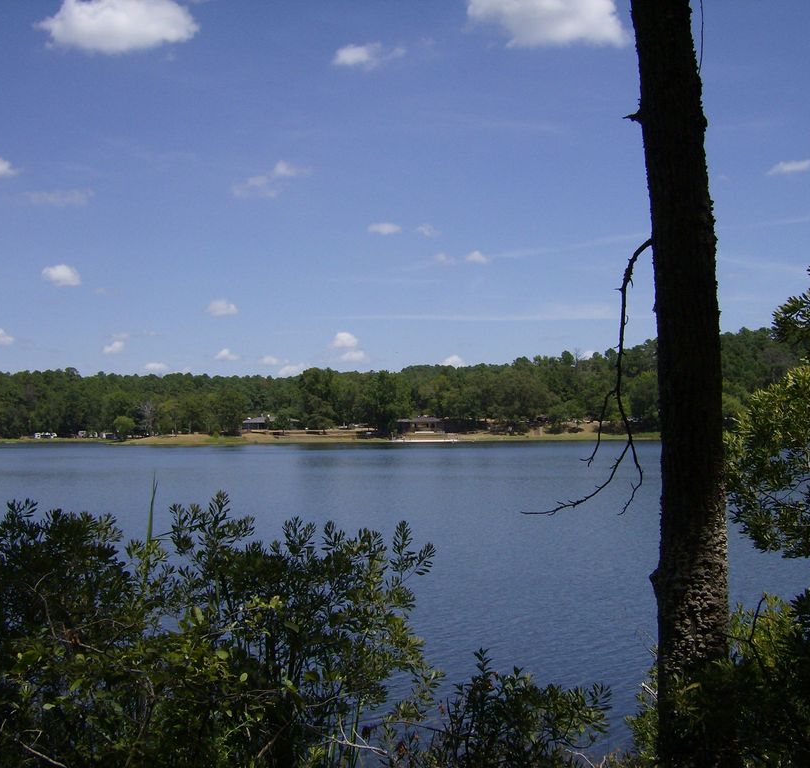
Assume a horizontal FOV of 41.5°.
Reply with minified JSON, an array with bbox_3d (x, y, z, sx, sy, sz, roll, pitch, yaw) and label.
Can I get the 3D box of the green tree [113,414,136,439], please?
[{"bbox_3d":[-83.974,12.723,320.000,7.000,7.200,7.000,0,-3,0],"label":"green tree"}]

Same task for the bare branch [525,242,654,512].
[{"bbox_3d":[0.927,-0.033,5.400,0.630,1.400,0.450,0,-3,0],"label":"bare branch"}]

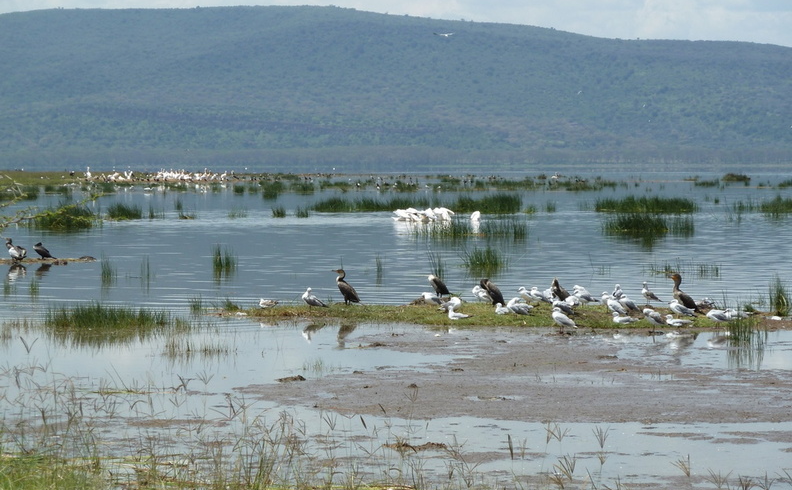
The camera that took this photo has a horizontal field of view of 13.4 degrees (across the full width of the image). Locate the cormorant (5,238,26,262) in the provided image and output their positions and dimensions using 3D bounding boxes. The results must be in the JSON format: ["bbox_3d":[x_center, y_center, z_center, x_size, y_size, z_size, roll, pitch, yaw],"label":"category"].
[{"bbox_3d":[-8.938,0.124,79.000,0.540,0.550,0.250,-1,2,-35],"label":"cormorant"}]

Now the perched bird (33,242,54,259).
[{"bbox_3d":[-8.252,0.143,79.000,0.570,0.390,0.200,0,1,3],"label":"perched bird"}]

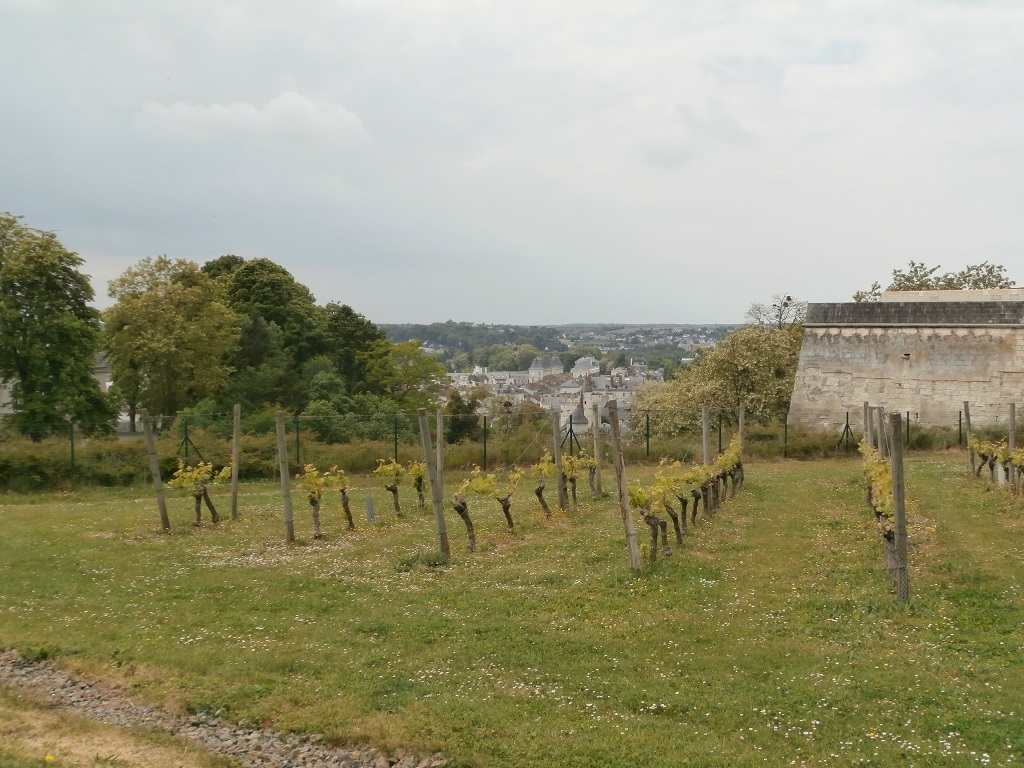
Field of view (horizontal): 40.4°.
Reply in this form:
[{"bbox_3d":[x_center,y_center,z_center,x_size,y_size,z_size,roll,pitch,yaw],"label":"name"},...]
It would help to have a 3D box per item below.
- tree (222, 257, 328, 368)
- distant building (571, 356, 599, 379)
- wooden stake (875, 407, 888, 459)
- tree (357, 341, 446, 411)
[{"bbox_3d":[-12.588,-2.289,74.000,5.640,9.000,5.470,0,2,0],"label":"tree"},{"bbox_3d":[47.691,-8.002,890.000,14.000,18.500,13.000,2,3,41],"label":"distant building"},{"bbox_3d":[4.319,1.019,16.168,0.085,1.497,0.085,-3,2,0],"label":"wooden stake"},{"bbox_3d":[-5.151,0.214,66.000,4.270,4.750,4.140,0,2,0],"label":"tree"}]

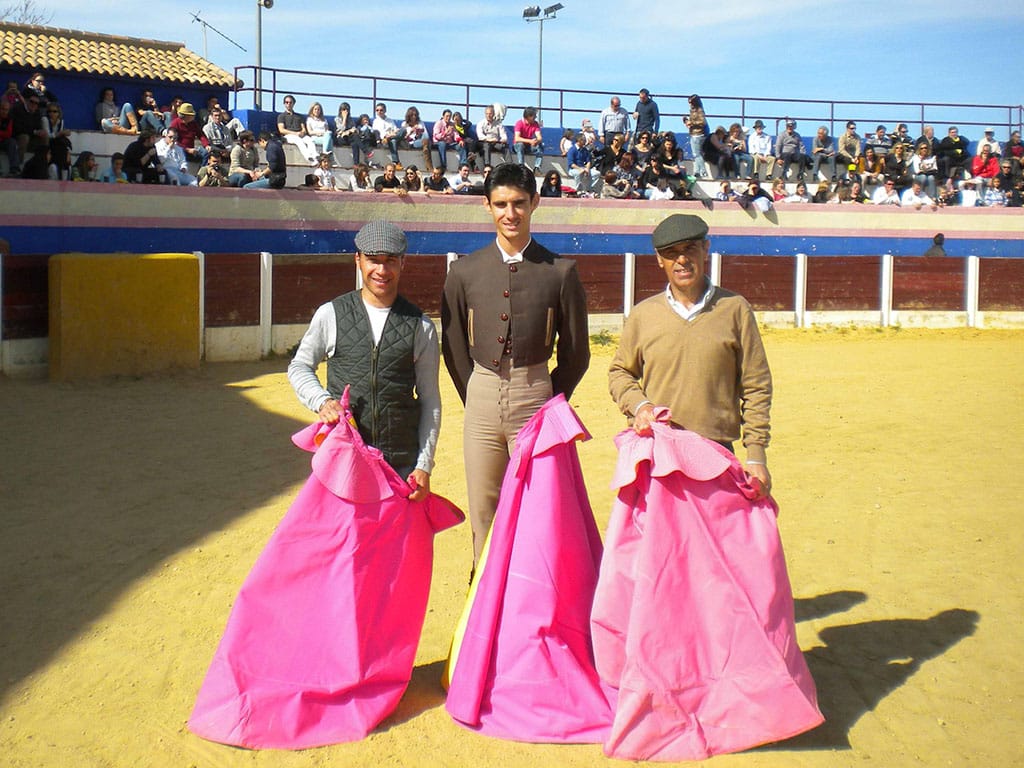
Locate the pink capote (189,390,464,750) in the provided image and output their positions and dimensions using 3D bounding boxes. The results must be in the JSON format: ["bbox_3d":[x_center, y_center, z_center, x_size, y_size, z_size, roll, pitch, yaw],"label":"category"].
[{"bbox_3d":[-0.612,0.576,3.426,0.890,1.110,0.470,0,8,-8],"label":"pink capote"}]

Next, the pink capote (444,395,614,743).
[{"bbox_3d":[0.053,0.583,3.467,0.600,1.100,0.450,1,8,0],"label":"pink capote"}]

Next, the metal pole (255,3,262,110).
[{"bbox_3d":[-4.544,-5.892,18.679,0.100,1.903,0.100,1,8,0],"label":"metal pole"}]

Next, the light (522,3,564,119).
[{"bbox_3d":[0.652,-6.862,22.070,0.888,2.430,0.400,1,8,0],"label":"light"}]

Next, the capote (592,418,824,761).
[{"bbox_3d":[0.668,0.622,3.390,0.810,1.060,0.450,1,8,0],"label":"capote"}]

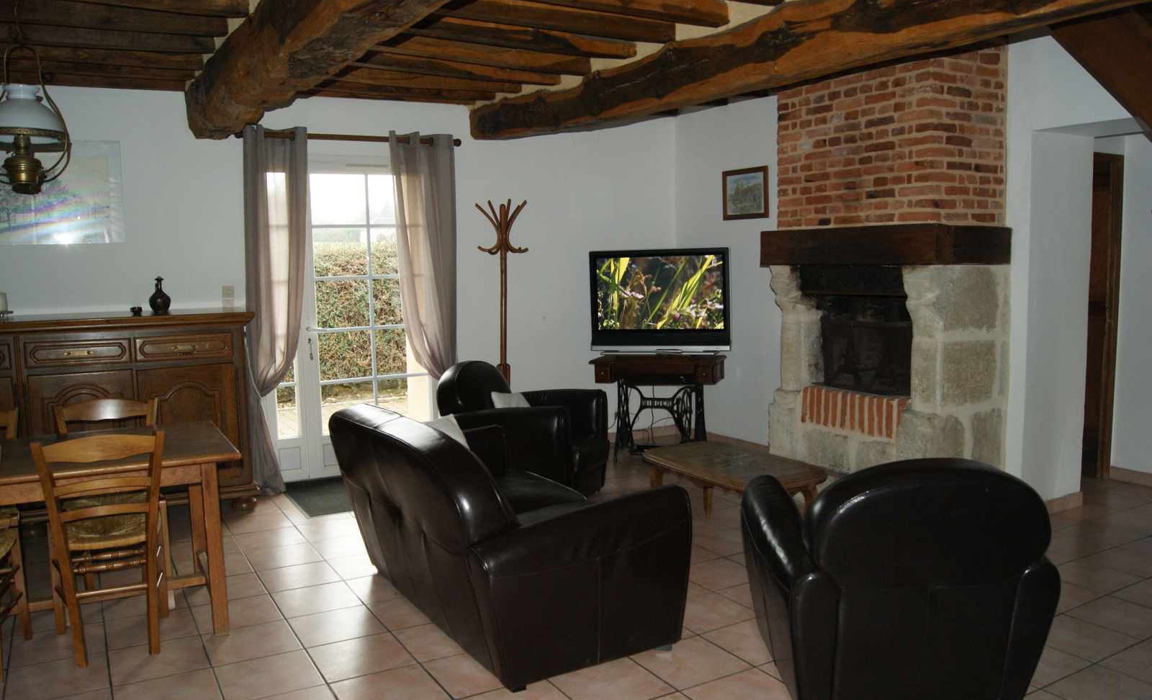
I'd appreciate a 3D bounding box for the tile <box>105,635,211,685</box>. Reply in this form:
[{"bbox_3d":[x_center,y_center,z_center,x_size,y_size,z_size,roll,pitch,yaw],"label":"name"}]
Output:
[{"bbox_3d":[-1.501,1.117,3.104,0.330,0.010,0.330,-4,6,-30],"label":"tile"}]

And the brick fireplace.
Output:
[{"bbox_3d":[1.776,-0.352,5.104,0.697,2.635,1.292,-3,6,-30],"label":"brick fireplace"}]

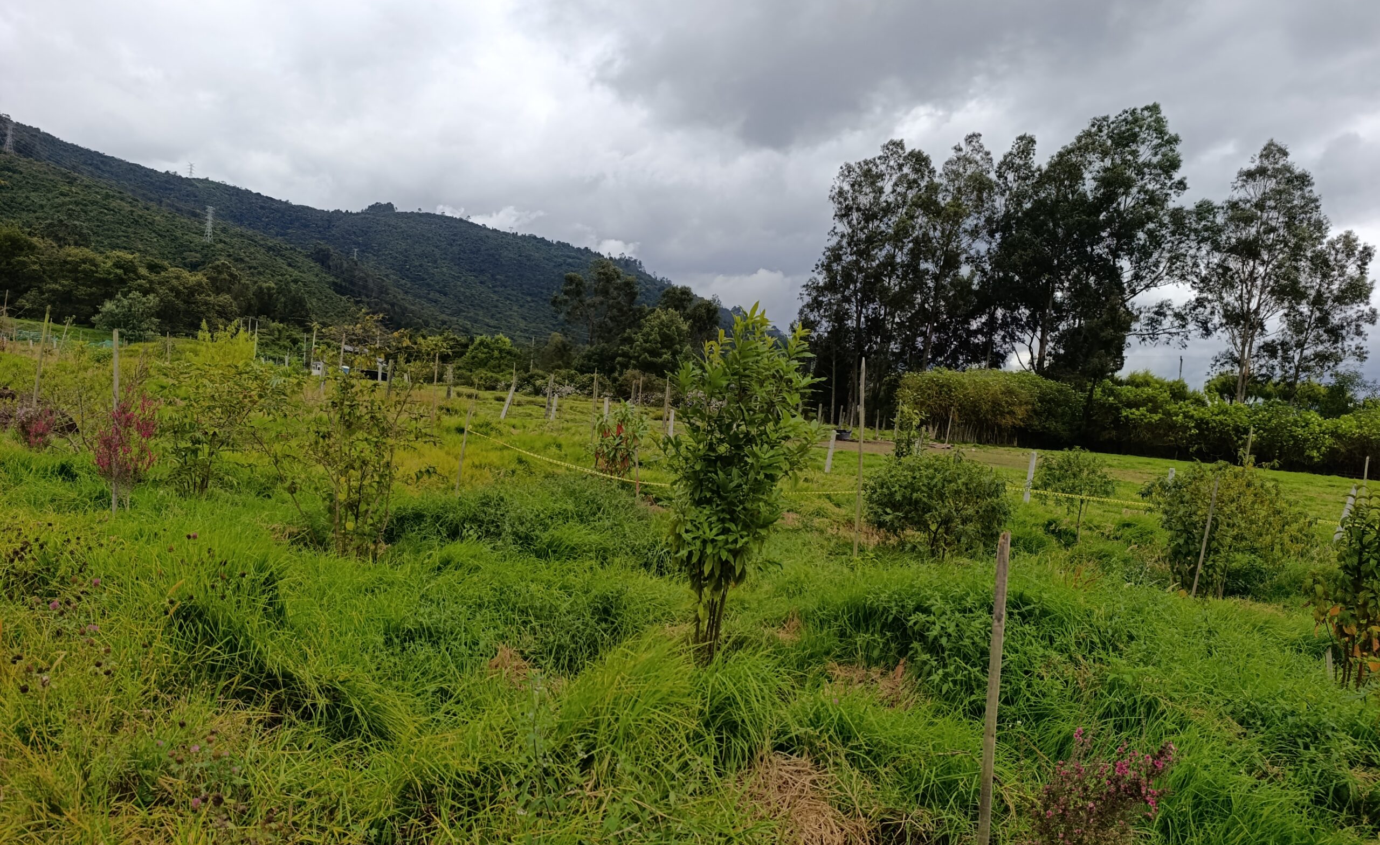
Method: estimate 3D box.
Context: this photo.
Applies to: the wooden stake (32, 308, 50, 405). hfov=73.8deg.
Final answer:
[{"bbox_3d":[-6.928,-0.637,9.800,0.044,1.214,0.044,8,3,-35],"label":"wooden stake"}]

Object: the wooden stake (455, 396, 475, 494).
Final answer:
[{"bbox_3d":[-2.376,0.258,9.700,0.042,1.045,0.042,10,3,-13],"label":"wooden stake"}]

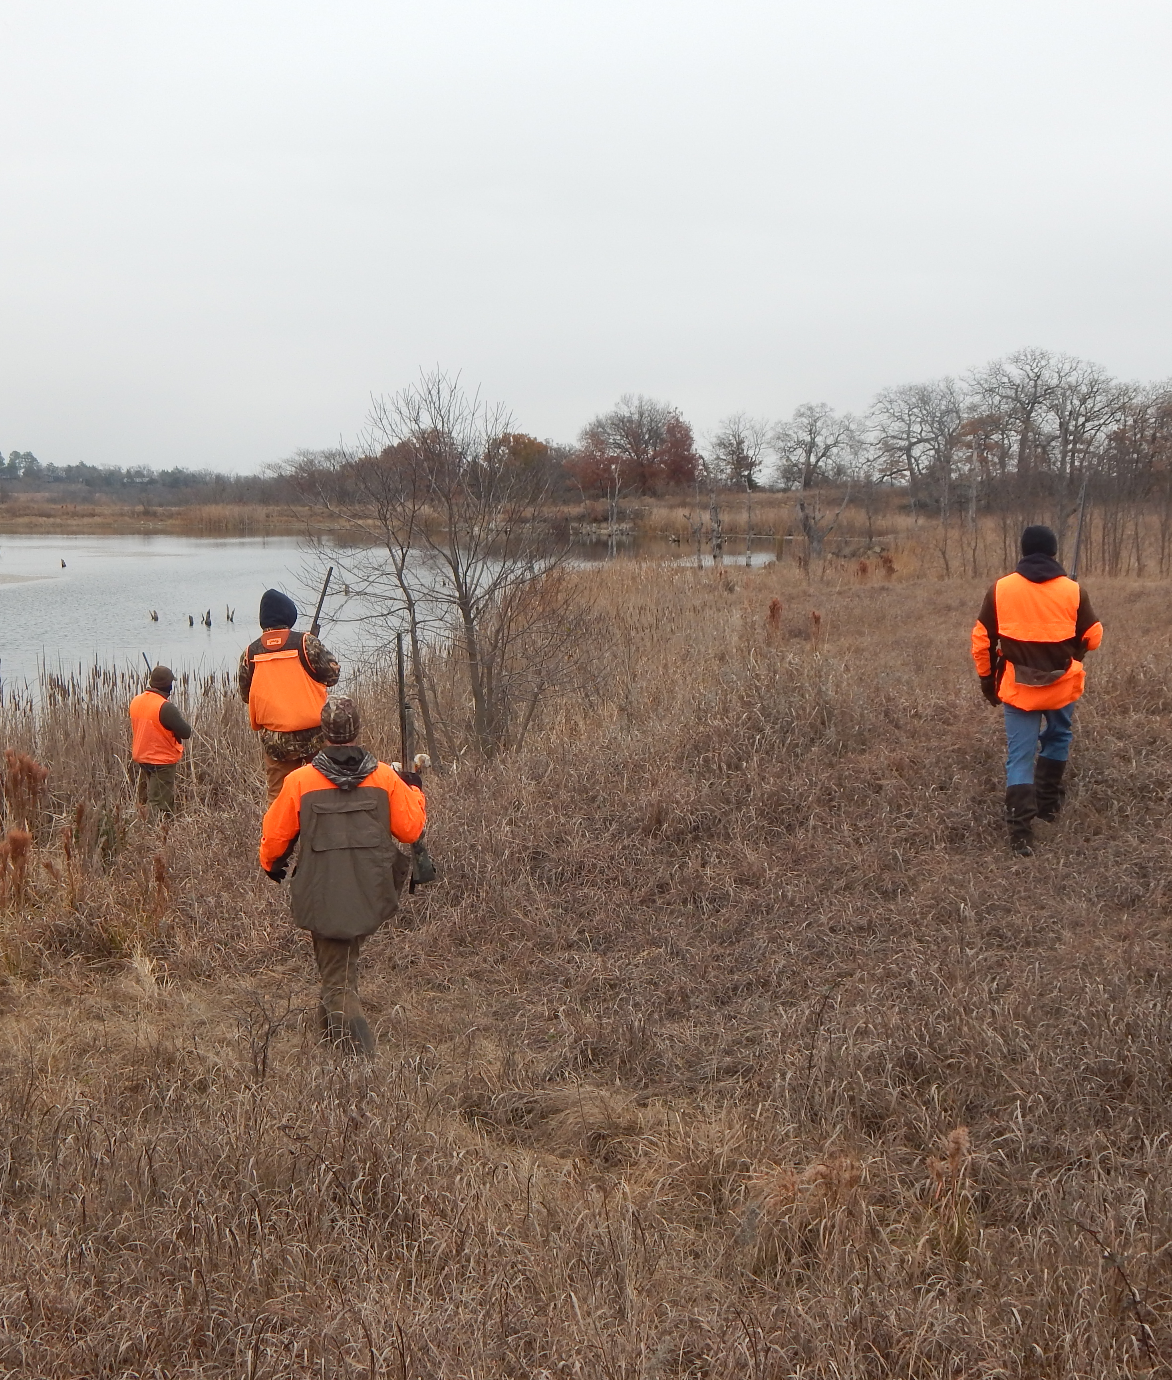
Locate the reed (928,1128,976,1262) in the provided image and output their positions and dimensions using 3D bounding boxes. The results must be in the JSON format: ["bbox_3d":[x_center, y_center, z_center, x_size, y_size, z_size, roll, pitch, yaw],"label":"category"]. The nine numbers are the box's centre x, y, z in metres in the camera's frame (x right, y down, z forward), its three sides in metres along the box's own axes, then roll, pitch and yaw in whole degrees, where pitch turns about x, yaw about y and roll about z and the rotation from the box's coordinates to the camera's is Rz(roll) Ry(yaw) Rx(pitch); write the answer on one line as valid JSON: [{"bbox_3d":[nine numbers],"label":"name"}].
[{"bbox_3d":[0.903,1.267,4.471,0.120,0.380,0.120,0,6,0],"label":"reed"}]

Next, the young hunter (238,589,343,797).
[{"bbox_3d":[-1.699,0.277,10.394,0.550,1.720,0.480,1,6,8],"label":"young hunter"}]

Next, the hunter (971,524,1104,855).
[{"bbox_3d":[2.397,0.014,9.597,0.660,1.770,0.520,1,6,9],"label":"hunter"}]

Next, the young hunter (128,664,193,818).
[{"bbox_3d":[-3.364,0.598,14.288,0.480,1.600,0.450,3,7,28],"label":"young hunter"}]

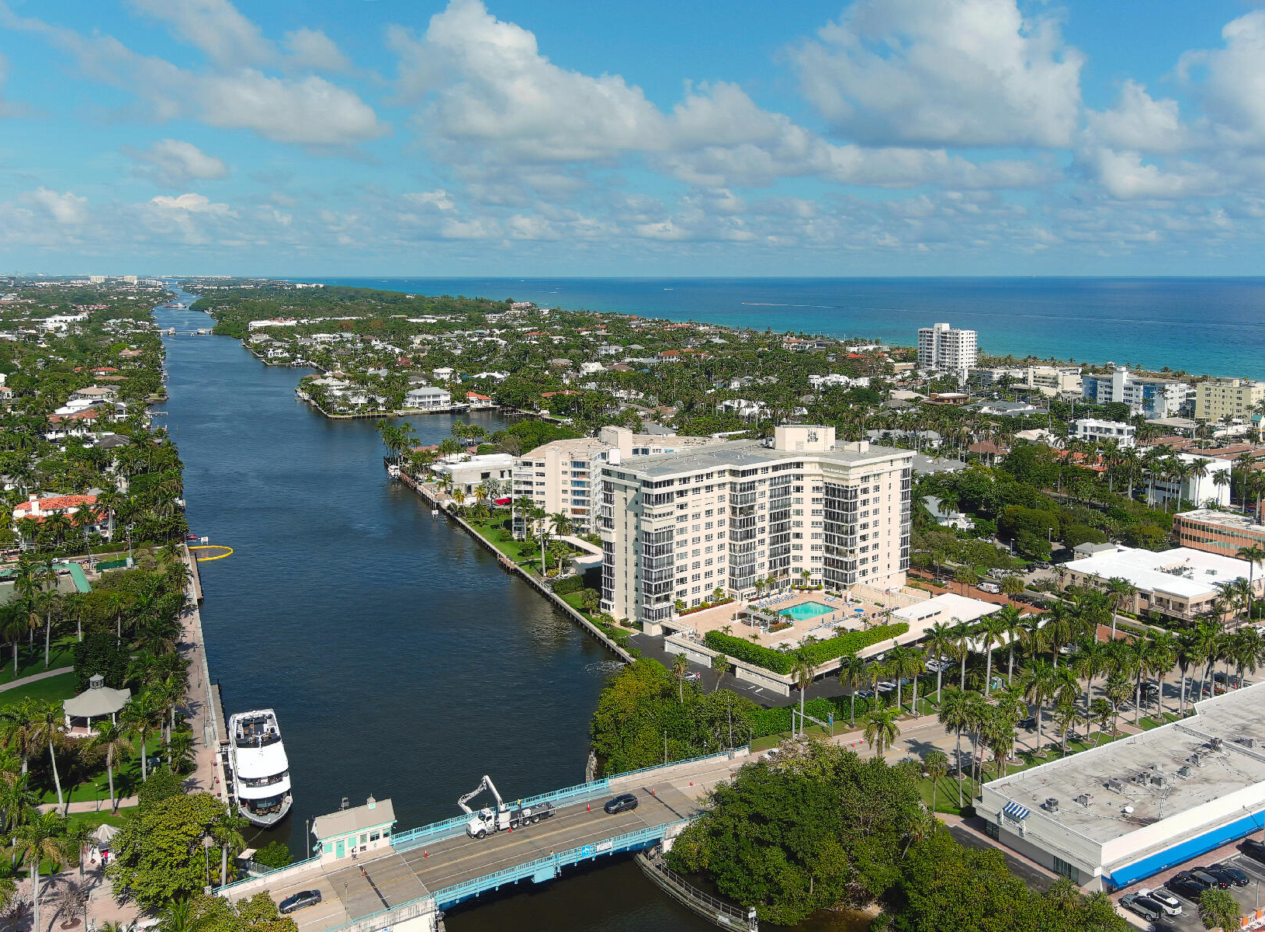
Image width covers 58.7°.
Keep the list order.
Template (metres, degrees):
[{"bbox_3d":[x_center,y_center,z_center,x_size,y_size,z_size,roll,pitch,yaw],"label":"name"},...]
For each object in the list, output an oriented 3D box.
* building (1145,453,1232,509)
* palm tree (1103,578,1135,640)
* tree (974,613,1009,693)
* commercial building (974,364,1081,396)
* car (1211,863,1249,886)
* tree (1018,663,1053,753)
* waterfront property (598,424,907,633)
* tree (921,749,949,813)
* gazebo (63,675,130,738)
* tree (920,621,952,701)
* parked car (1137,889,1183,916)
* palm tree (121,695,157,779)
[{"bbox_3d":[179.800,5.320,365.810,20.500,15.200,16.300,-6,11,-30],"label":"building"},{"bbox_3d":[99.028,30.054,230.012,6.900,14.600,6.900,-6,11,-30],"label":"palm tree"},{"bbox_3d":[63.710,33.650,200.470,6.100,15.550,6.100,3,10,18],"label":"tree"},{"bbox_3d":[262.552,-57.211,748.414,28.000,15.000,67.000,-4,11,-22],"label":"commercial building"},{"bbox_3d":[74.680,51.030,141.160,1.820,1.450,4.550,-6,11,-30],"label":"car"},{"bbox_3d":[64.260,38.200,176.620,5.400,14.600,5.400,-6,11,-30],"label":"tree"},{"bbox_3d":[28.530,11.260,260.930,72.660,39.000,44.290,-6,11,-30],"label":"waterfront property"},{"bbox_3d":[42.450,44.320,157.210,3.600,9.140,3.600,0,10,0],"label":"tree"},{"bbox_3d":[-89.690,39.020,189.200,10.500,8.700,10.500,-6,12,-31],"label":"gazebo"},{"bbox_3d":[54.160,34.440,197.440,5.900,15.030,5.900,3,10,16],"label":"tree"},{"bbox_3d":[63.230,51.950,134.870,1.980,1.780,4.800,-6,11,-30],"label":"parked car"},{"bbox_3d":[-73.284,41.095,168.036,5.800,13.900,5.800,-6,11,-30],"label":"palm tree"}]

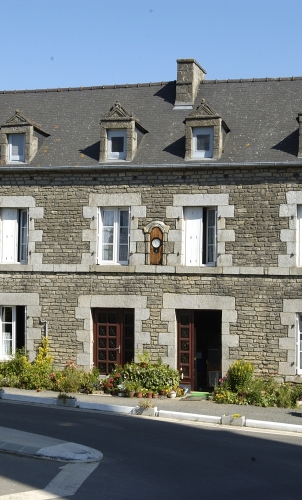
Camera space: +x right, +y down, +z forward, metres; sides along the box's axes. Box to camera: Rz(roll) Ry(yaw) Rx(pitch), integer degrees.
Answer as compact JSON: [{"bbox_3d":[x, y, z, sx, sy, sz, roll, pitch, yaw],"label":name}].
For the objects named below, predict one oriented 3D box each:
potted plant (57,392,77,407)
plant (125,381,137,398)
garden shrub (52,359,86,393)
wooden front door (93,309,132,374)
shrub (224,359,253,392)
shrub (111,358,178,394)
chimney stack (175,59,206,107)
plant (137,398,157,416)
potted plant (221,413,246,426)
[{"bbox_3d":[-2.095,3.763,20.724,0.500,0.320,0.270,1,0,26],"label":"potted plant"},{"bbox_3d":[-0.530,4.095,24.349,0.370,0.475,0.350,0,0,13],"label":"plant"},{"bbox_3d":[-2.244,3.441,22.470,0.820,0.800,0.700,0,0,15],"label":"garden shrub"},{"bbox_3d":[-1.177,2.936,25.936,1.335,2.197,0.090,0,0,13],"label":"wooden front door"},{"bbox_3d":[2.563,3.720,24.197,0.791,1.084,0.800,0,0,13],"label":"shrub"},{"bbox_3d":[-0.164,3.800,24.621,1.967,1.013,1.100,0,0,13],"label":"shrub"},{"bbox_3d":[1.265,-4.915,25.314,0.520,1.380,1.900,0,0,15],"label":"chimney stack"},{"bbox_3d":[-0.068,4.224,22.190,0.540,0.450,0.260,0,0,23],"label":"plant"},{"bbox_3d":[2.162,4.354,21.280,0.580,0.315,0.240,0,0,23],"label":"potted plant"}]

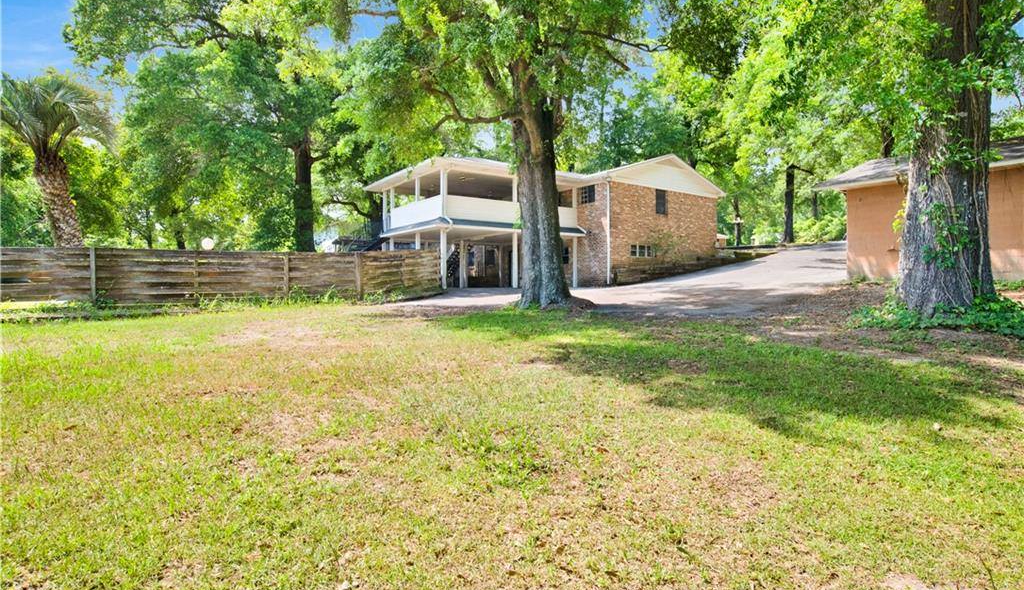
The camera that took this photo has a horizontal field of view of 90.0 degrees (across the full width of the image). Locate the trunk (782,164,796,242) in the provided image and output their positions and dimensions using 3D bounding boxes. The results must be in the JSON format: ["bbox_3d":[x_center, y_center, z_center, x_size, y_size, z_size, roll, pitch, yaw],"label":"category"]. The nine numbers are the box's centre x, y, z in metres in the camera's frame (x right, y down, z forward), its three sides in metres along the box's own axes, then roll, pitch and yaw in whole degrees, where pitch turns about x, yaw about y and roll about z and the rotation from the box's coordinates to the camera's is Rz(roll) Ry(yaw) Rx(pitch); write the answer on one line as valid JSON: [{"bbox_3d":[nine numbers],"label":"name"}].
[{"bbox_3d":[20.605,-6.774,37.919,0.900,5.828,0.850,0,2,0],"label":"trunk"}]

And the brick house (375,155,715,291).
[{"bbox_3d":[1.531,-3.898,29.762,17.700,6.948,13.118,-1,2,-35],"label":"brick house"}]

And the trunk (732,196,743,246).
[{"bbox_3d":[19.828,-6.462,44.939,0.720,4.396,0.620,0,2,0],"label":"trunk"}]

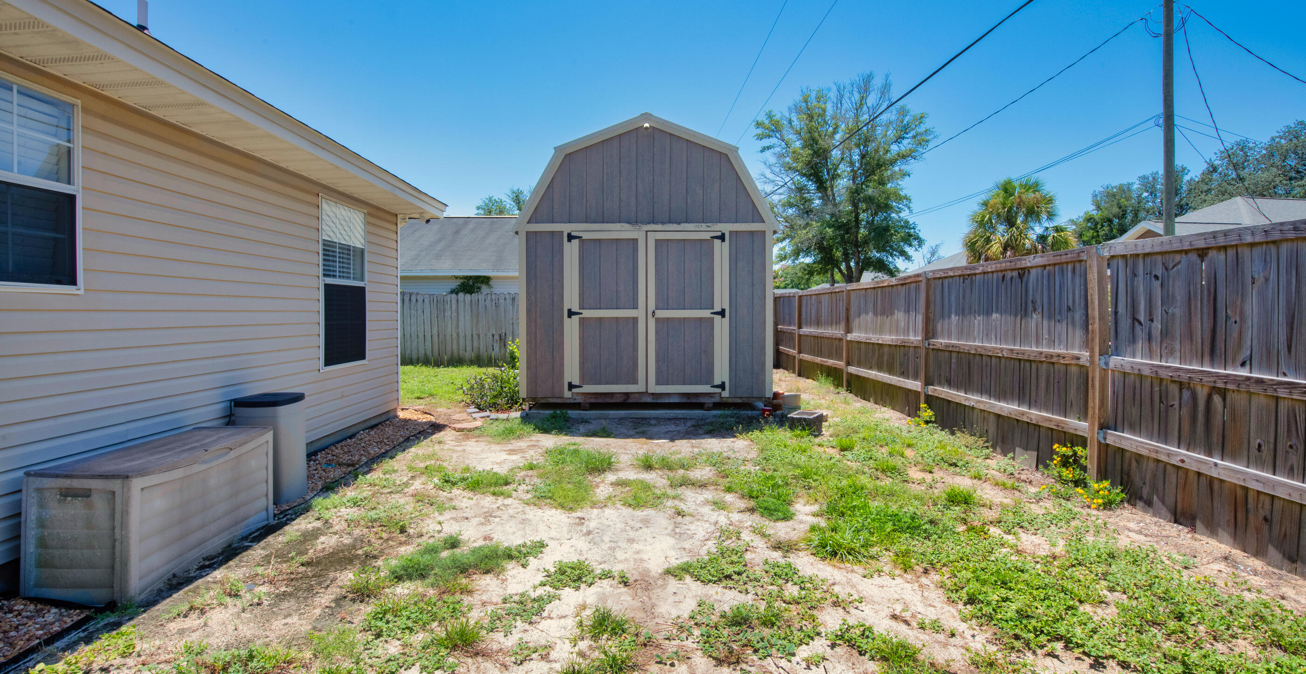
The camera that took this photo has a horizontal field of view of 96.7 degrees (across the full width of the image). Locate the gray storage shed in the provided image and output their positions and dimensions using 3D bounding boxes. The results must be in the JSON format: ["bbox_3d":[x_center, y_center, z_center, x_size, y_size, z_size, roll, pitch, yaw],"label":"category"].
[{"bbox_3d":[-0.100,-1.010,9.030,3.160,3.490,4.100,0,1,0],"label":"gray storage shed"}]

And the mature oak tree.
[{"bbox_3d":[9.379,-6.443,28.300,8.400,12.996,8.200,0,1,0],"label":"mature oak tree"}]

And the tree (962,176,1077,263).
[{"bbox_3d":[11.219,-2.208,17.800,3.200,5.414,3.200,0,1,0],"label":"tree"}]

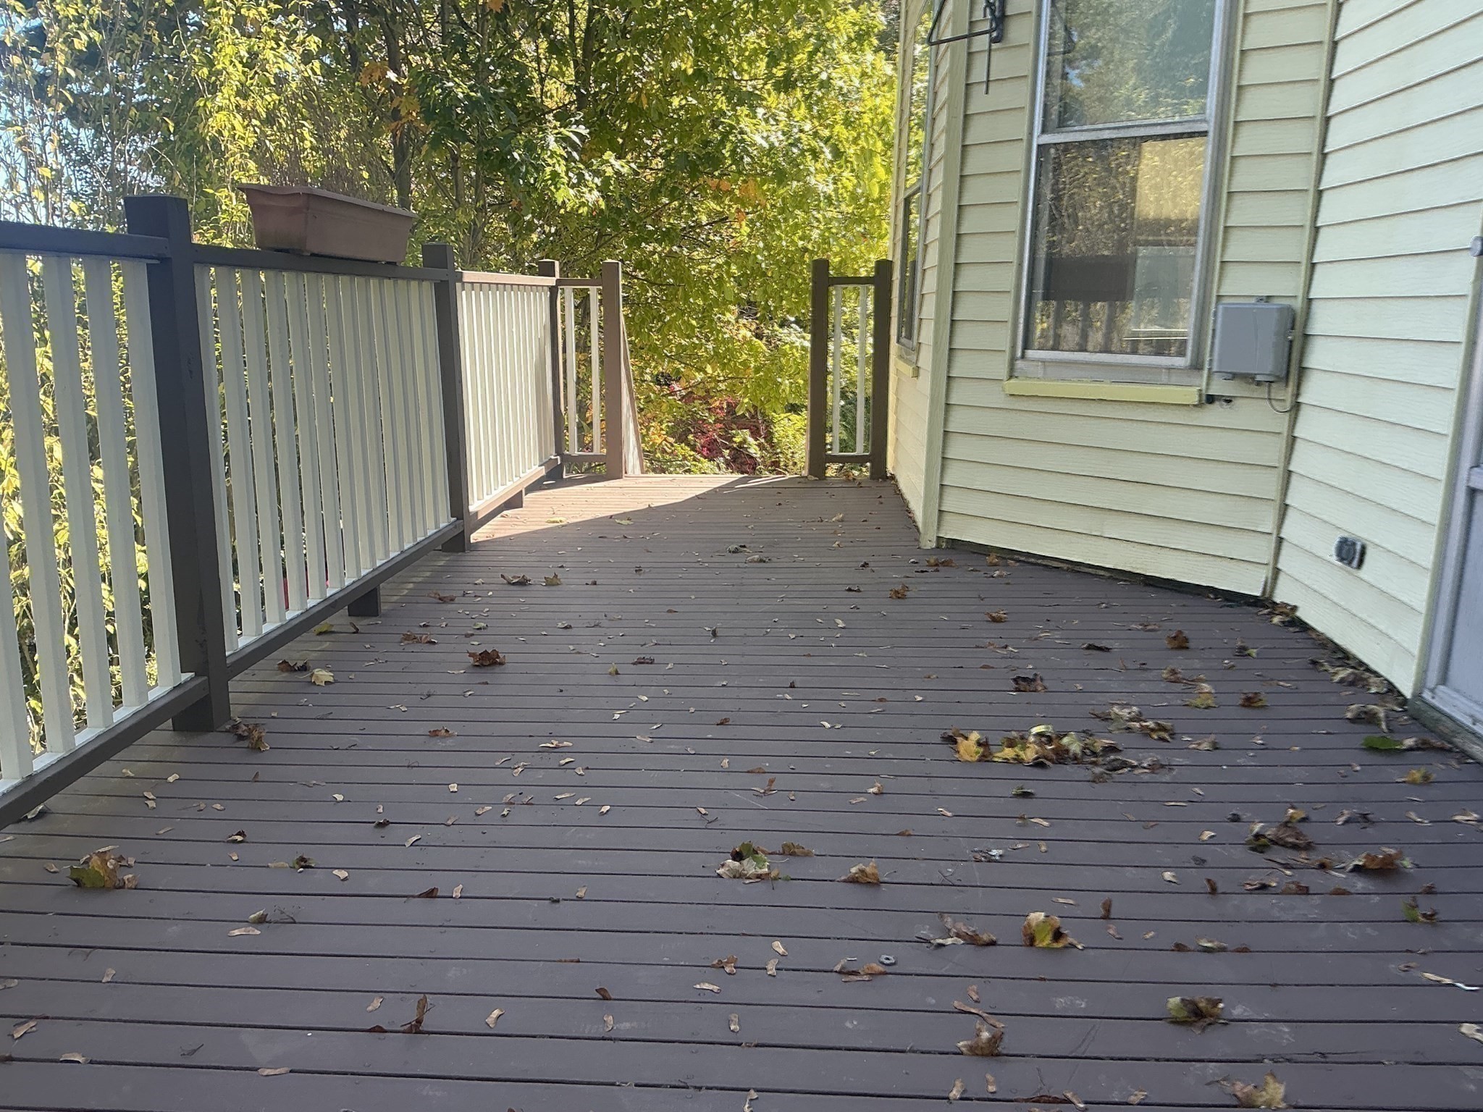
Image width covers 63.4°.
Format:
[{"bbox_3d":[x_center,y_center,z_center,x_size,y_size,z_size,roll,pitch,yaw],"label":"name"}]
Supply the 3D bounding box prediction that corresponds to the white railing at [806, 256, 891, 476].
[{"bbox_3d":[0.583,-0.993,6.430,0.430,1.150,0.100,1,12,3],"label":"white railing"}]

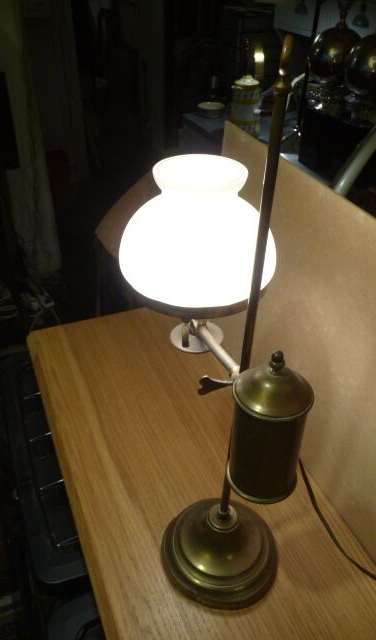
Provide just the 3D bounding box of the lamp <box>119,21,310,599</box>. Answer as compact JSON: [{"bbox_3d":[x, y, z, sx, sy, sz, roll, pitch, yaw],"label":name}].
[{"bbox_3d":[0.032,0.036,0.566,0.168,0.631,0.293,-13,41,-19],"label":"lamp"}]

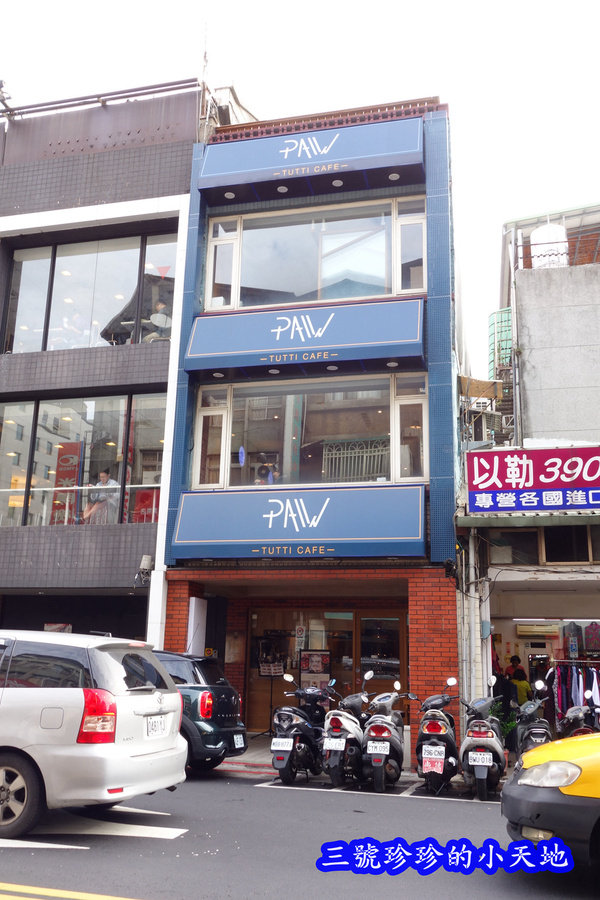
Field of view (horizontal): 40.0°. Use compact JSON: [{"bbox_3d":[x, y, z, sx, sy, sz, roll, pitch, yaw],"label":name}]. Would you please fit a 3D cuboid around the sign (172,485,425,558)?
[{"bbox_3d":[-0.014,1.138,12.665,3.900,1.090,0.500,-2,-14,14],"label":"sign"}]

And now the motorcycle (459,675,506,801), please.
[{"bbox_3d":[2.233,3.466,10.007,0.640,1.290,1.800,-3,-15,17],"label":"motorcycle"}]

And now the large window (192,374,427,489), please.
[{"bbox_3d":[0.145,-0.287,13.425,3.900,1.810,0.140,-2,-14,14],"label":"large window"}]

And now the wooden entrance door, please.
[{"bbox_3d":[1.499,4.167,15.434,0.990,2.270,0.100,-2,-14,14],"label":"wooden entrance door"}]

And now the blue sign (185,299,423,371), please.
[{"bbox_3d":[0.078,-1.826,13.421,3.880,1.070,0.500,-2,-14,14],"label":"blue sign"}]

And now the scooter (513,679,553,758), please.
[{"bbox_3d":[2.819,3.445,9.860,0.600,1.280,1.750,-1,-14,11],"label":"scooter"}]

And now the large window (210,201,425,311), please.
[{"bbox_3d":[0.225,-3.362,14.192,3.900,1.810,0.140,-2,-14,14],"label":"large window"}]

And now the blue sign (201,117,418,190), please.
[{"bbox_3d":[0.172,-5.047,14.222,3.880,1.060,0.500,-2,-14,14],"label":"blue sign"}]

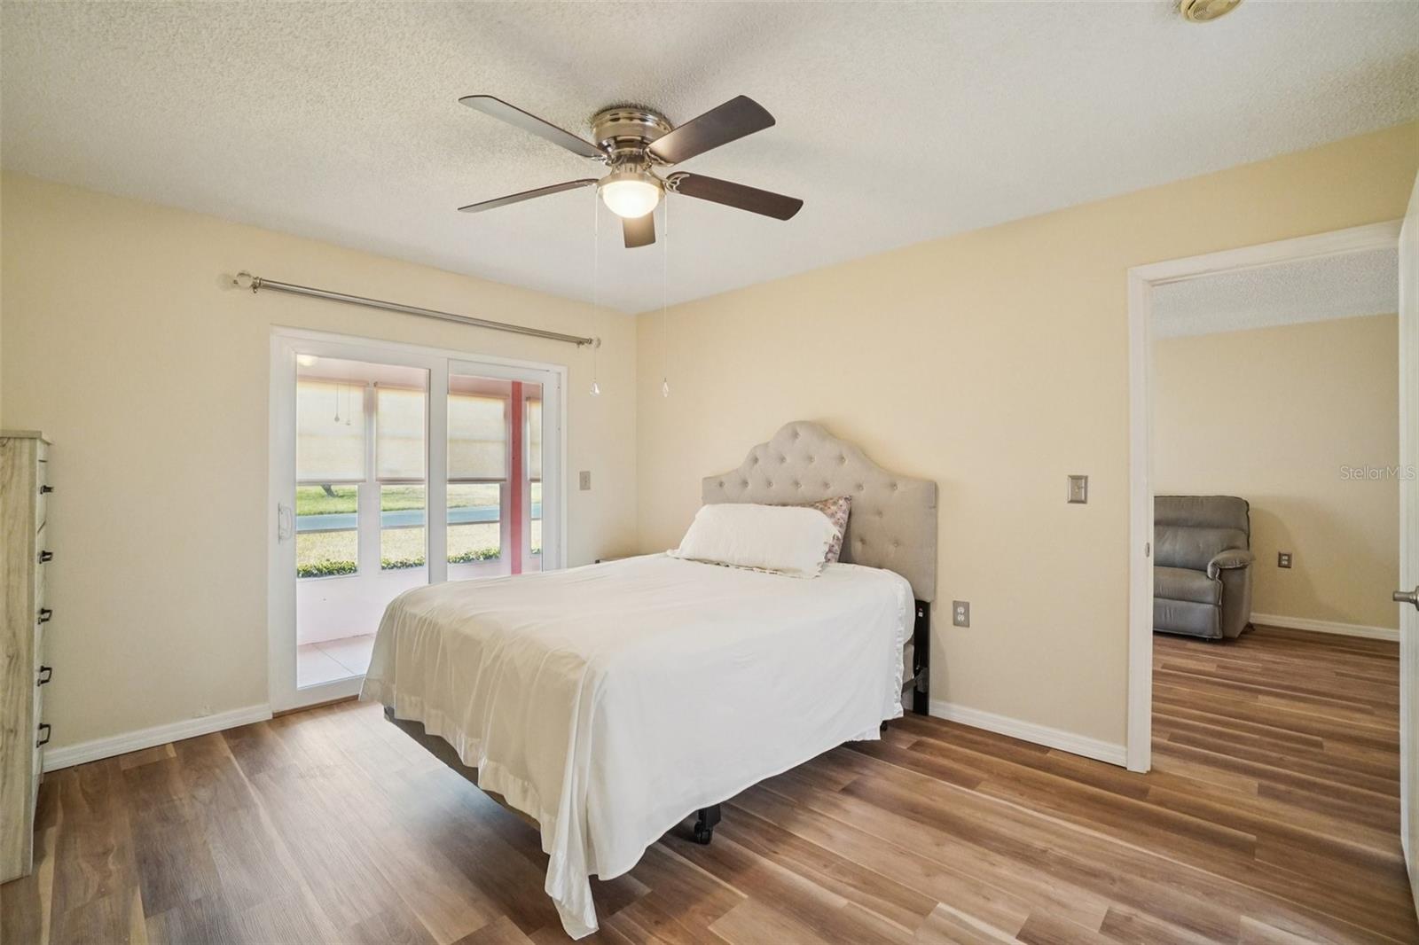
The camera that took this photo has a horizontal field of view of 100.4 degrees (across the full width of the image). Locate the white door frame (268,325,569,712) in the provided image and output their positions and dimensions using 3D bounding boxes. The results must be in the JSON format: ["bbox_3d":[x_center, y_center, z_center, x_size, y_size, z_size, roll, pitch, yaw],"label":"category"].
[{"bbox_3d":[-1.602,0.234,3.564,0.099,1.943,1.731,2,2,43],"label":"white door frame"}]

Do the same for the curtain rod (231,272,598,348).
[{"bbox_3d":[-1.497,-0.894,3.506,0.108,0.099,2.071,2,2,43],"label":"curtain rod"}]

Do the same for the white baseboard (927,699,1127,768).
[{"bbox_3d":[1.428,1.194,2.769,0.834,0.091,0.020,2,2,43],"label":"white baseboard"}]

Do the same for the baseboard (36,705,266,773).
[{"bbox_3d":[-2.462,1.180,2.631,0.022,0.091,0.834,2,2,43],"label":"baseboard"}]

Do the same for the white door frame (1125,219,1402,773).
[{"bbox_3d":[2.071,0.207,2.211,0.838,2.096,0.123,2,2,43],"label":"white door frame"}]

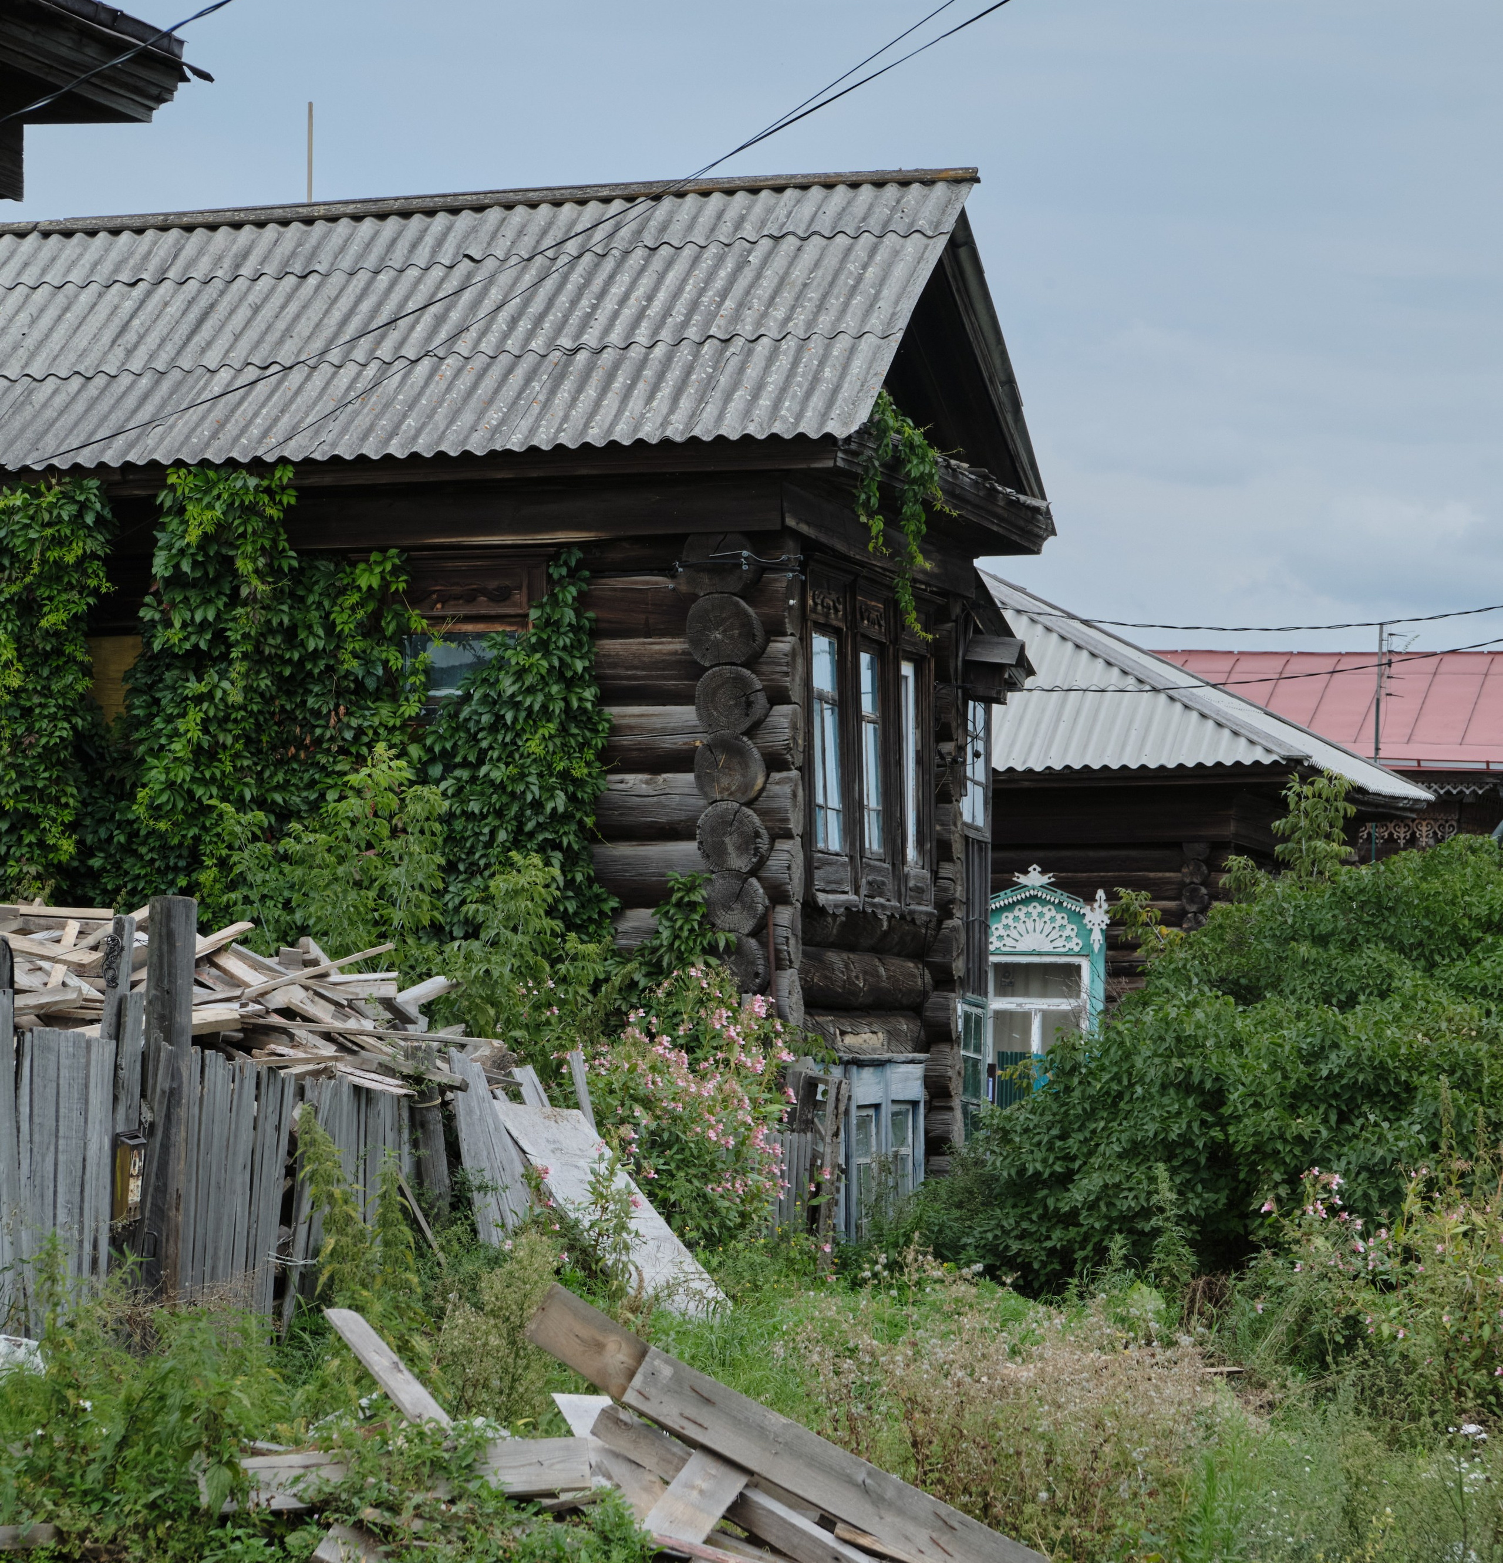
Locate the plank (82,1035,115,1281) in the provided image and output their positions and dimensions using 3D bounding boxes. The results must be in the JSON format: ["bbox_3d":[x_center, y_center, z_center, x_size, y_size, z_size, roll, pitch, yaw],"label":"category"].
[{"bbox_3d":[-2.939,1.721,29.600,0.120,1.170,0.028,2,-2,13],"label":"plank"}]

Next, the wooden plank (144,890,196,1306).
[{"bbox_3d":[-2.613,1.437,29.550,0.205,1.870,0.190,1,-2,13],"label":"wooden plank"}]

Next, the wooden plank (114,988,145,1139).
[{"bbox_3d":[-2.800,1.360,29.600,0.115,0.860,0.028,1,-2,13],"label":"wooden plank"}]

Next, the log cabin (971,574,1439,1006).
[{"bbox_3d":[1.268,0.852,54.962,8.000,5.340,8.000,-1,-2,13],"label":"log cabin"}]

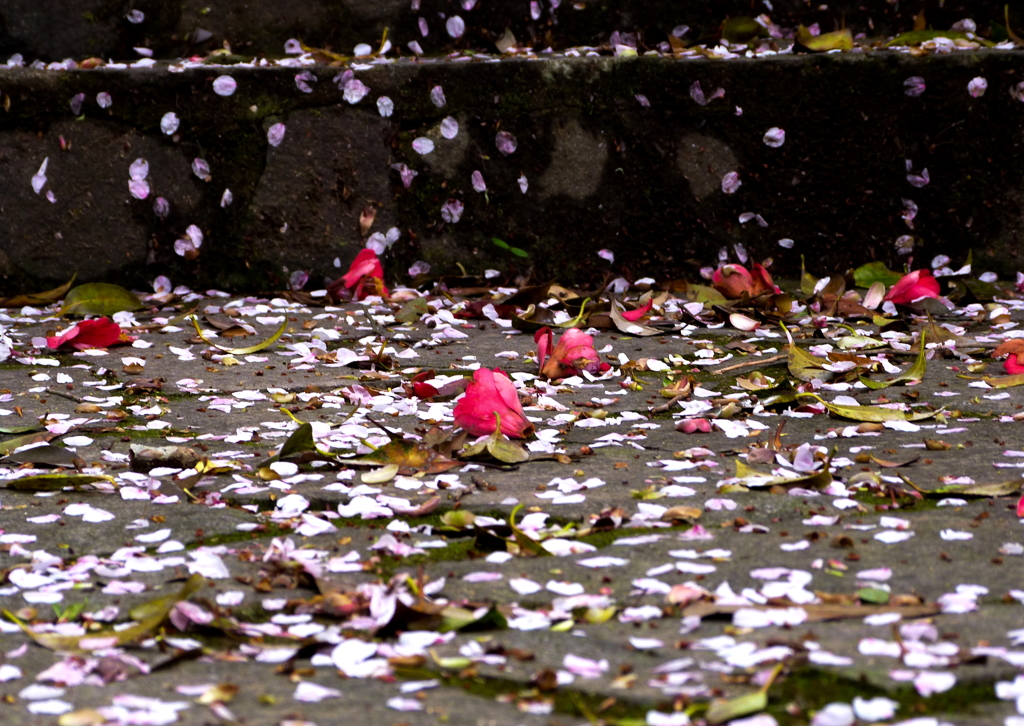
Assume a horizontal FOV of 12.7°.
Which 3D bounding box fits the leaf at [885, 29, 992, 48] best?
[{"bbox_3d":[0.291,-0.222,3.130,0.073,0.011,0.024,0,7,0],"label":"leaf"}]

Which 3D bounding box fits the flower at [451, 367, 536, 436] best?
[{"bbox_3d":[-0.009,0.020,2.350,0.041,0.036,0.042,-6,9,-40],"label":"flower"}]

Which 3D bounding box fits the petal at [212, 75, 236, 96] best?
[{"bbox_3d":[-0.222,-0.214,3.532,0.018,0.015,0.004,0,6,0],"label":"petal"}]

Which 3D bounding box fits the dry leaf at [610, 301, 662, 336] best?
[{"bbox_3d":[0.086,-0.032,3.186,0.037,0.023,0.025,0,6,0],"label":"dry leaf"}]

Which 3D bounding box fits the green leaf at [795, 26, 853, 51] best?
[{"bbox_3d":[0.209,-0.218,3.080,0.039,0.017,0.022,0,7,0],"label":"green leaf"}]

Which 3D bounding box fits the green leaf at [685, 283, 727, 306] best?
[{"bbox_3d":[0.123,-0.043,2.890,0.029,0.013,0.020,0,7,0],"label":"green leaf"}]

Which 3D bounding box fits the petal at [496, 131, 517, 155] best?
[{"bbox_3d":[-0.004,-0.169,3.537,0.015,0.018,0.004,0,6,0],"label":"petal"}]

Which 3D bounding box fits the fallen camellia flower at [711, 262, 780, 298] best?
[{"bbox_3d":[0.154,-0.053,3.020,0.045,0.027,0.040,0,7,0],"label":"fallen camellia flower"}]

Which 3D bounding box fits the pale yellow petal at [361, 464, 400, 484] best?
[{"bbox_3d":[-0.067,0.056,2.340,0.021,0.009,0.011,-2,7,-20],"label":"pale yellow petal"}]

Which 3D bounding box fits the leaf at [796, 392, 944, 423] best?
[{"bbox_3d":[0.186,0.023,2.380,0.076,0.014,0.023,0,7,0],"label":"leaf"}]

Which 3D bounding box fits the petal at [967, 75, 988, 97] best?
[{"bbox_3d":[0.315,-0.186,3.100,0.014,0.015,0.004,0,7,0],"label":"petal"}]

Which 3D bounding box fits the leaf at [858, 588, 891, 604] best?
[{"bbox_3d":[0.156,0.100,1.976,0.014,0.005,0.012,0,6,0],"label":"leaf"}]

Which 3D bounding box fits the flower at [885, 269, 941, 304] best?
[{"bbox_3d":[0.264,-0.050,3.020,0.038,0.025,0.037,-2,7,-18],"label":"flower"}]

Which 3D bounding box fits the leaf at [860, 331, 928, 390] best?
[{"bbox_3d":[0.237,-0.002,2.845,0.042,0.033,0.030,0,6,0],"label":"leaf"}]

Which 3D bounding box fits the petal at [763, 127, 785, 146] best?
[{"bbox_3d":[0.177,-0.152,3.090,0.015,0.014,0.004,0,7,0],"label":"petal"}]

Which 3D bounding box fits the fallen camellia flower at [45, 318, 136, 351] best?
[{"bbox_3d":[-0.246,-0.017,2.680,0.052,0.018,0.038,2,8,18],"label":"fallen camellia flower"}]

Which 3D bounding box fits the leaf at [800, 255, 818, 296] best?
[{"bbox_3d":[0.192,-0.056,2.950,0.013,0.026,0.014,0,7,0],"label":"leaf"}]

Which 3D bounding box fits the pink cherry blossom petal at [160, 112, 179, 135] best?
[{"bbox_3d":[-0.230,-0.161,3.080,0.012,0.016,0.004,0,7,0],"label":"pink cherry blossom petal"}]

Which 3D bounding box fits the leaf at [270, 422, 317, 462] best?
[{"bbox_3d":[-0.108,0.039,2.270,0.023,0.019,0.022,0,7,0],"label":"leaf"}]

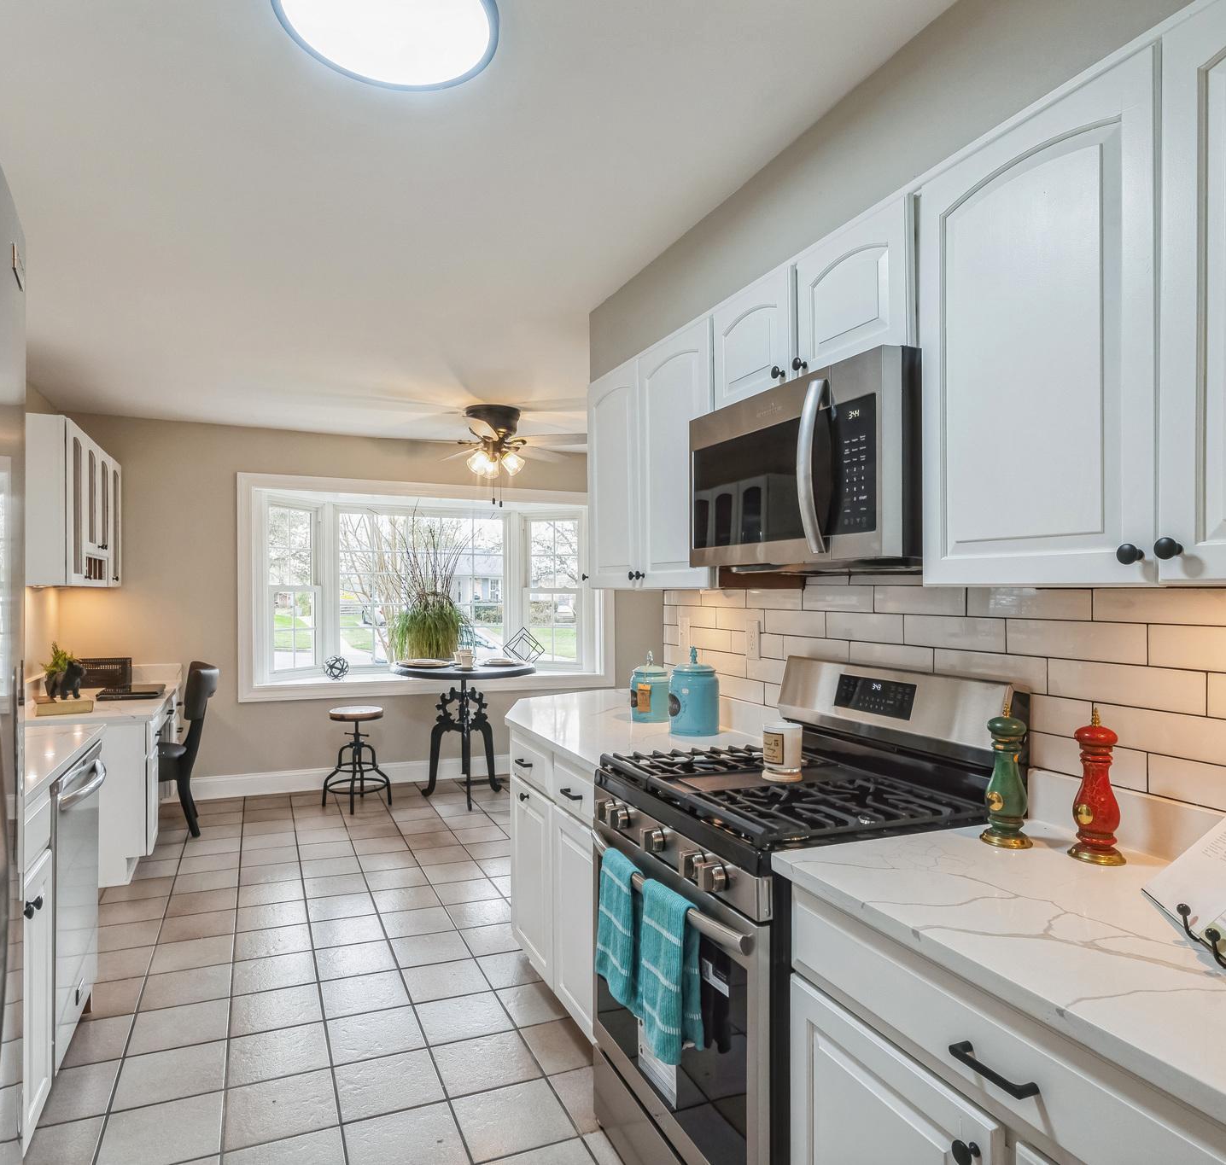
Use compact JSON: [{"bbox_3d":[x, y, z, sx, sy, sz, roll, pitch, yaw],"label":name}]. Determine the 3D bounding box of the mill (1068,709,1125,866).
[{"bbox_3d":[0.875,0.363,1.406,0.090,0.270,0.090,0,0,-24],"label":"mill"}]

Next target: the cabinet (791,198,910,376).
[{"bbox_3d":[0.649,-0.602,1.733,0.325,0.300,0.380,0,-1,-24],"label":"cabinet"}]

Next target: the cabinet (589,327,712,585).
[{"bbox_3d":[0.244,-0.358,2.629,0.325,0.772,0.900,0,-1,-24],"label":"cabinet"}]

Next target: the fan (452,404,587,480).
[{"bbox_3d":[-0.694,-0.802,4.508,1.220,0.420,1.220,0,-1,-24],"label":"fan"}]

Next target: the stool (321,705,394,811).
[{"bbox_3d":[-1.623,1.117,4.942,0.410,0.610,0.410,0,-1,-24],"label":"stool"}]

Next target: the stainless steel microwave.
[{"bbox_3d":[0.541,-0.251,1.926,0.430,0.420,0.757,0,0,-24],"label":"stainless steel microwave"}]

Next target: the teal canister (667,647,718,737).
[{"bbox_3d":[0.277,0.361,2.627,0.172,0.291,0.172,0,0,0],"label":"teal canister"}]

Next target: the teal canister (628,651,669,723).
[{"bbox_3d":[0.133,0.366,2.781,0.135,0.240,0.135,0,-1,-24],"label":"teal canister"}]

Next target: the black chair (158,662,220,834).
[{"bbox_3d":[-2.589,0.937,4.468,0.590,0.980,0.470,0,0,-24],"label":"black chair"}]

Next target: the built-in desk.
[{"bbox_3d":[-2.763,0.977,4.183,0.665,0.905,1.380,0,0,-24],"label":"built-in desk"}]

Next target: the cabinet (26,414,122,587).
[{"bbox_3d":[-2.962,-0.361,4.209,0.320,0.780,1.550,0,-1,-24],"label":"cabinet"}]

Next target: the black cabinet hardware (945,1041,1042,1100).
[{"bbox_3d":[0.488,0.627,1.002,0.033,0.015,0.118,0,0,-24],"label":"black cabinet hardware"}]

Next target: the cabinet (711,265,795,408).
[{"bbox_3d":[0.509,-0.623,2.134,0.315,0.335,0.385,0,0,-24],"label":"cabinet"}]

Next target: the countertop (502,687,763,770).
[{"bbox_3d":[-0.028,0.523,2.899,0.660,0.032,1.470,0,0,-24],"label":"countertop"}]

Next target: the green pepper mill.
[{"bbox_3d":[0.723,0.357,1.429,0.083,0.230,0.083,0,-1,-24],"label":"green pepper mill"}]

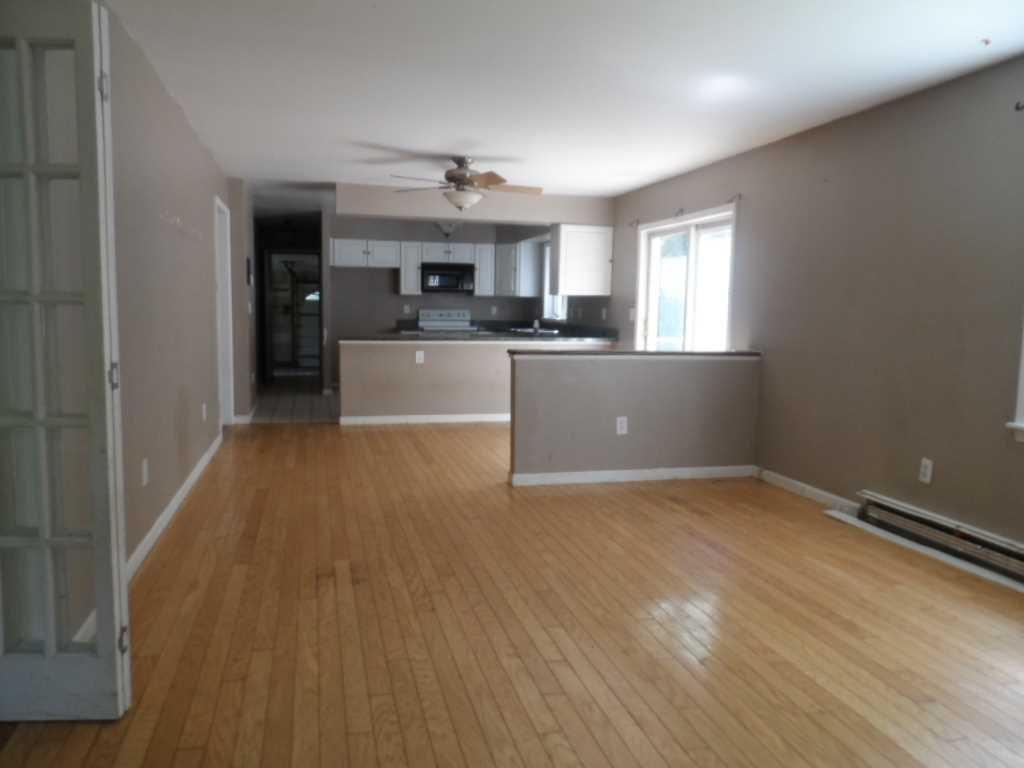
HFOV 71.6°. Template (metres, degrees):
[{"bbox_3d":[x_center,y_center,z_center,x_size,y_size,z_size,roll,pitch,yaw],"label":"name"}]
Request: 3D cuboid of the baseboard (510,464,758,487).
[{"bbox_3d":[0.911,0.650,5.042,1.862,0.089,0.024,0,6,-15],"label":"baseboard"}]

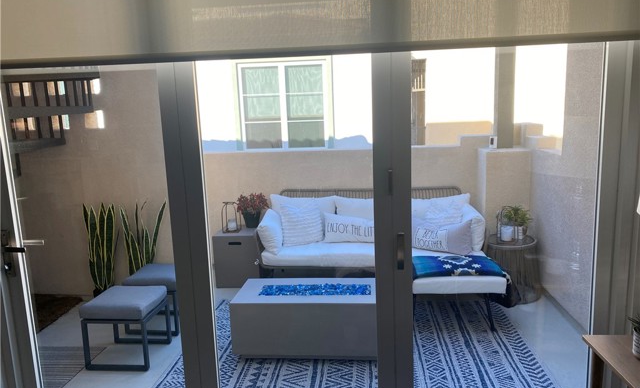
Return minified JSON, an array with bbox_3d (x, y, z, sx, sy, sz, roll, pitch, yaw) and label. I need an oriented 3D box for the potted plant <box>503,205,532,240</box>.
[{"bbox_3d":[1.730,0.248,4.215,0.250,0.298,0.250,-1,9,6],"label":"potted plant"}]

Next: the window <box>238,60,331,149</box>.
[{"bbox_3d":[-0.464,-1.197,6.568,1.280,1.180,0.120,-1,9,6],"label":"window"}]

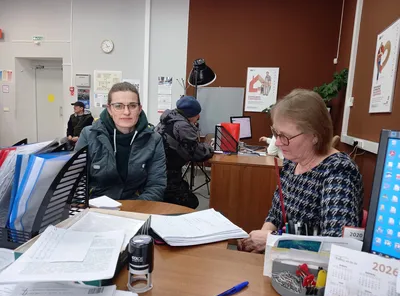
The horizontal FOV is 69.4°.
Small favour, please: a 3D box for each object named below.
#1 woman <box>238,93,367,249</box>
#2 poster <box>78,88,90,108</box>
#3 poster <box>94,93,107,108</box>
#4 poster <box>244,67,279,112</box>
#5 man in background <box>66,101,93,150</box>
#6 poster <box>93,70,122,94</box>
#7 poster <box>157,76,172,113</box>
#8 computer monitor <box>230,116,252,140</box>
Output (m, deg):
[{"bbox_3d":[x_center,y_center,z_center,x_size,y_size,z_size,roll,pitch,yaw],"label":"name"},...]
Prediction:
[{"bbox_3d":[0.310,0.410,1.074,0.640,1.250,0.480,-2,9,-33],"label":"woman"},{"bbox_3d":[-2.526,-1.064,6.299,0.297,0.420,0.015,5,7,13],"label":"poster"},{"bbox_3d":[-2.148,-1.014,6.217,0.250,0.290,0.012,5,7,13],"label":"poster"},{"bbox_3d":[1.193,-1.110,5.526,0.590,0.840,0.025,5,7,13],"label":"poster"},{"bbox_3d":[-2.494,-0.277,5.664,0.530,1.230,0.700,8,9,37],"label":"man in background"},{"bbox_3d":[-1.943,-1.394,6.126,0.630,0.465,0.018,5,7,13],"label":"poster"},{"bbox_3d":[-0.703,-1.072,5.874,0.300,0.735,0.015,5,7,13],"label":"poster"},{"bbox_3d":[0.482,-0.233,3.450,0.060,0.300,0.450,-3,1,42],"label":"computer monitor"}]

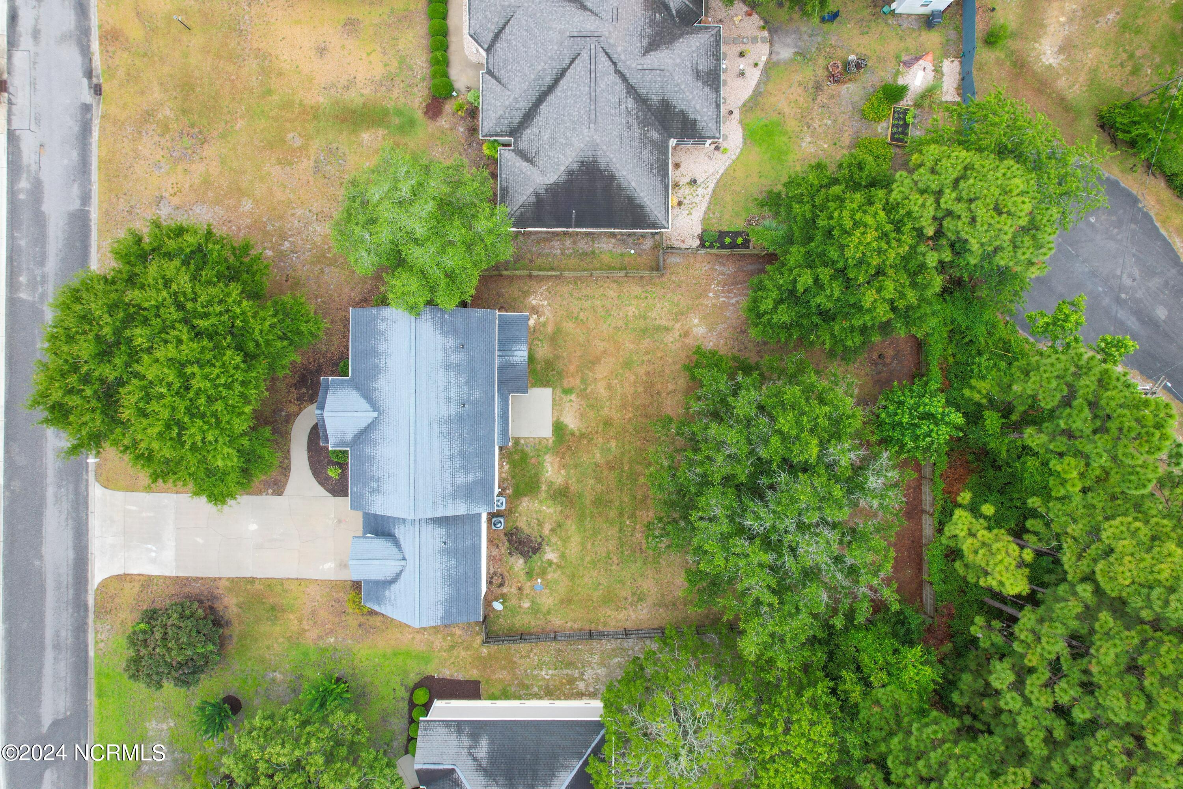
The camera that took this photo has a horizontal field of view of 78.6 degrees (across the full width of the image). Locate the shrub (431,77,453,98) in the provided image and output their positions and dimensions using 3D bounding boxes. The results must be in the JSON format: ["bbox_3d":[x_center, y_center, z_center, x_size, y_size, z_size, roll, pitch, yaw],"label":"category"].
[{"bbox_3d":[-10.382,-21.349,50.232,1.671,1.300,1.398,0,92,0],"label":"shrub"}]

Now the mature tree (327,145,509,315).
[{"bbox_3d":[-10.400,-10.150,45.100,10.700,9.500,10.000,0,91,-1],"label":"mature tree"}]

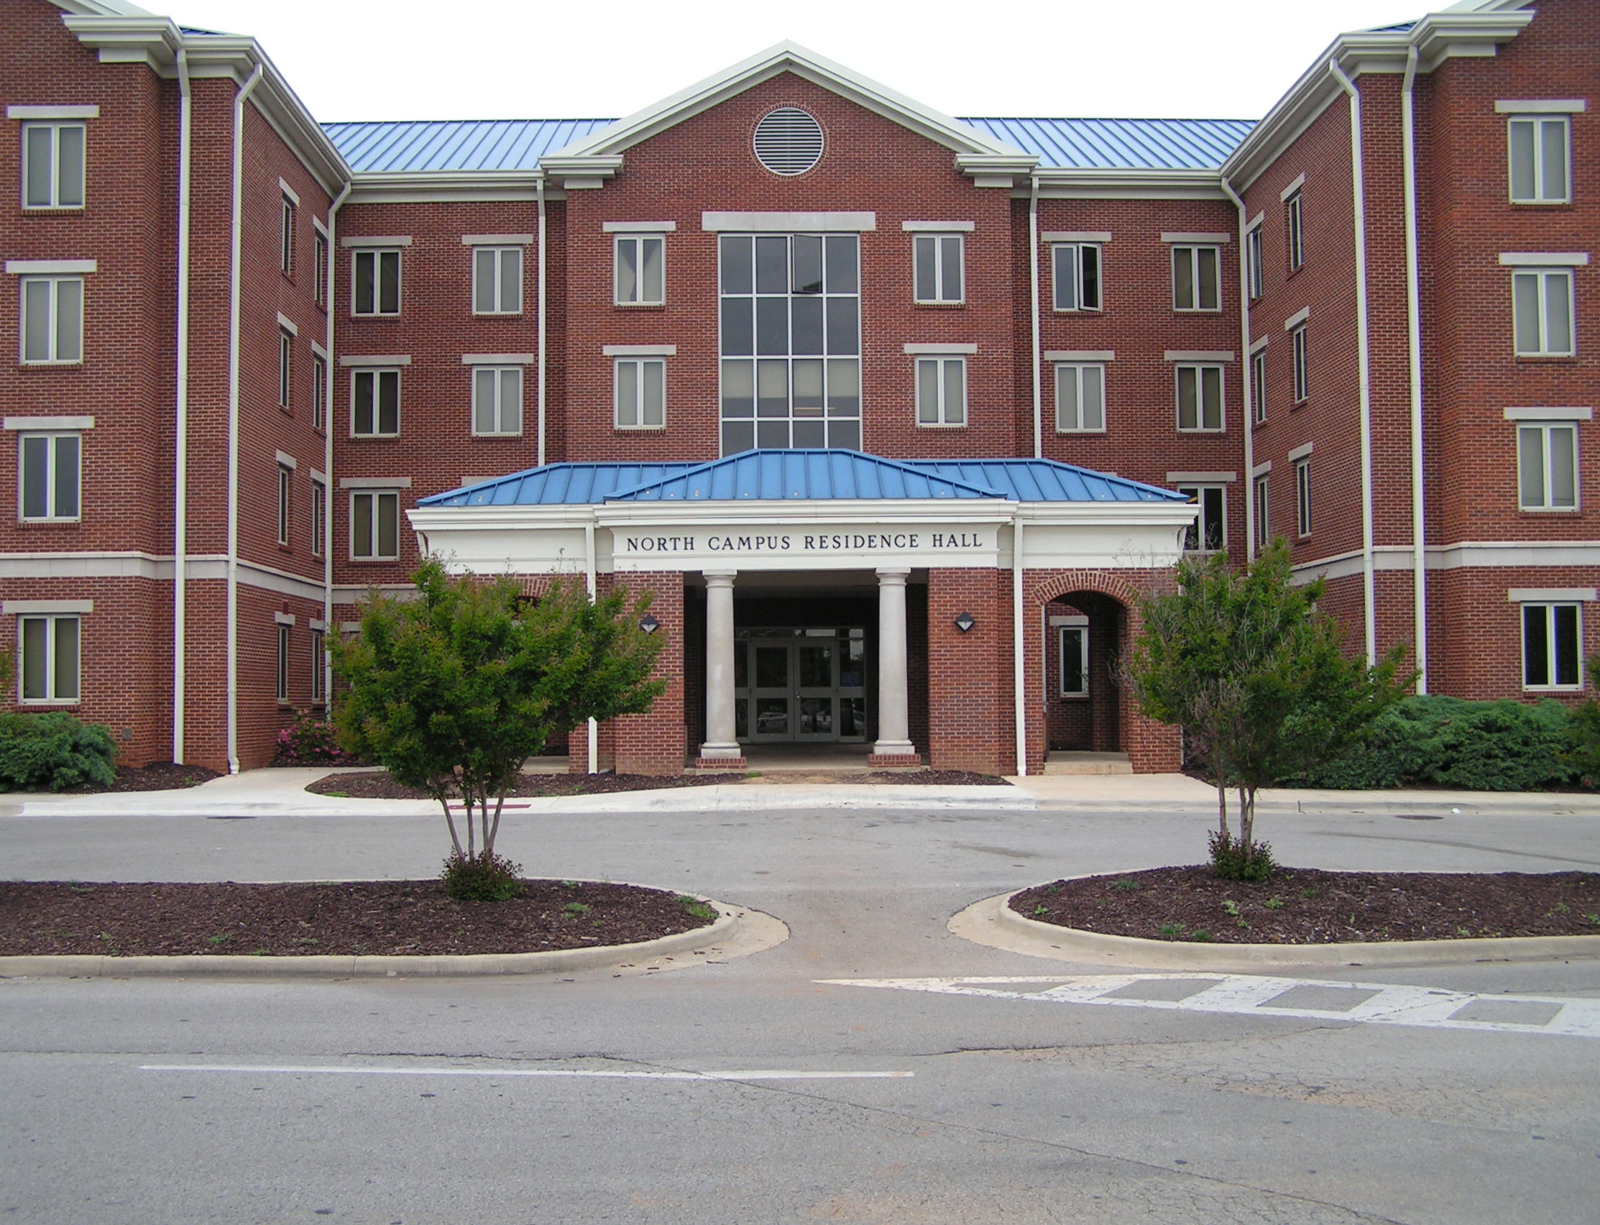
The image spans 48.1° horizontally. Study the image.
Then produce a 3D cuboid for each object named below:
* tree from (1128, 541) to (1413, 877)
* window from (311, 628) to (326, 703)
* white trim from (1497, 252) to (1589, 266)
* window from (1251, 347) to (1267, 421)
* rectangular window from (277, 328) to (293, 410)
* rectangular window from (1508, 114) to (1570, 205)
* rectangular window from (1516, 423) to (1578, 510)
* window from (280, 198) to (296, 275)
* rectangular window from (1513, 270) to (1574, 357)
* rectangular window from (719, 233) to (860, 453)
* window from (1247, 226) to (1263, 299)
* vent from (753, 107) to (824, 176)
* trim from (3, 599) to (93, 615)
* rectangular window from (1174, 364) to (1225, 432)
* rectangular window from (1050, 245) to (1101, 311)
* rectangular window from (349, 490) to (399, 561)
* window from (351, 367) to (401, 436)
[{"bbox_3d":[3.386,0.687,12.895,2.020,2.420,1.950,0,-3,-1],"label":"tree"},{"bbox_3d":[-10.236,1.180,37.884,0.140,1.527,1.068,0,-3,-1],"label":"window"},{"bbox_3d":[12.723,-6.035,30.688,1.524,0.205,0.120,0,-3,-1],"label":"white trim"},{"bbox_3d":[9.894,-4.757,38.278,0.120,1.502,1.060,0,-3,-1],"label":"window"},{"bbox_3d":[-10.125,-4.720,35.112,0.120,1.500,1.050,0,-3,-1],"label":"rectangular window"},{"bbox_3d":[12.748,-7.775,30.875,1.060,1.520,0.130,0,-3,-1],"label":"rectangular window"},{"bbox_3d":[12.744,-2.488,30.532,1.058,1.485,0.120,0,-3,-2],"label":"rectangular window"},{"bbox_3d":[-10.255,-7.450,35.605,0.140,1.527,1.068,0,-3,-1],"label":"window"},{"bbox_3d":[12.717,-5.117,30.662,1.073,1.498,0.120,0,-3,-2],"label":"rectangular window"},{"bbox_3d":[-0.210,-5.502,38.083,3.050,5.166,0.140,0,-3,-2],"label":"rectangular window"},{"bbox_3d":[9.959,-7.478,38.741,0.140,1.527,1.068,0,-3,-1],"label":"window"},{"bbox_3d":[-0.243,-10.150,38.709,1.514,1.514,0.120,0,-3,-1],"label":"vent"},{"bbox_3d":[-12.525,-0.093,29.879,1.491,0.219,0.120,0,-3,-2],"label":"trim"},{"bbox_3d":[8.831,-4.754,39.679,1.068,1.527,0.140,0,-3,-1],"label":"rectangular window"},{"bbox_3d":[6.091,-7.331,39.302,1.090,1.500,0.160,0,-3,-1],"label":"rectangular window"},{"bbox_3d":[-9.230,-1.916,39.129,1.068,1.527,0.140,0,-3,-1],"label":"rectangular window"},{"bbox_3d":[-9.188,-4.547,38.952,1.060,1.502,0.120,0,-3,-1],"label":"window"}]

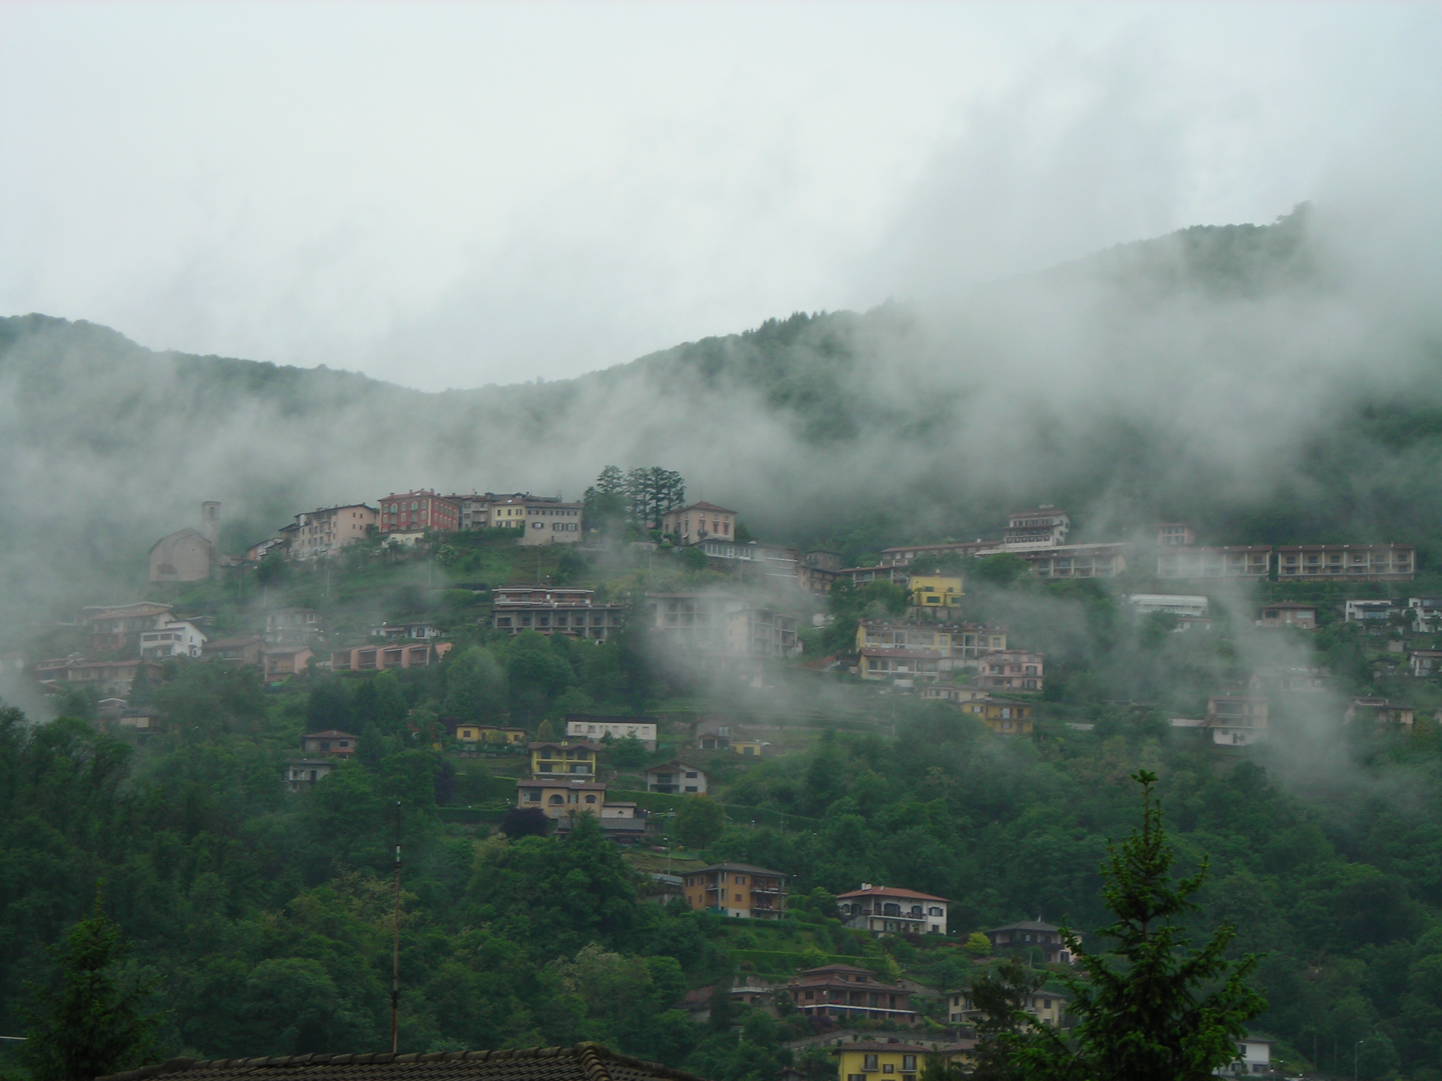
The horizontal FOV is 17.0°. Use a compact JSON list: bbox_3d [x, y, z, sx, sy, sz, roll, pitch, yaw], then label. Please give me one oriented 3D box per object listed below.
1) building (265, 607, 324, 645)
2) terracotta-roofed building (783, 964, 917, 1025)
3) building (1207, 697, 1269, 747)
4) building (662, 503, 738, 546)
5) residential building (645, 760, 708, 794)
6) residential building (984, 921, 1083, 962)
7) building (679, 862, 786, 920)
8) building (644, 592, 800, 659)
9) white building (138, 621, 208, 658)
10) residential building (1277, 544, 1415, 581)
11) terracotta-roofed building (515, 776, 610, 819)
[{"bbox_3d":[-95.270,19.500,1080.000,12.740,9.160,10.000,1,-10,-4],"label":"building"},{"bbox_3d":[19.620,69.540,740.000,11.000,9.350,20.000,-10,-14,43],"label":"terracotta-roofed building"},{"bbox_3d":[111.130,39.150,1040.000,12.500,11.760,10.500,0,-10,2],"label":"building"},{"bbox_3d":[-5.390,-3.820,1250.000,15.110,12.680,12.800,8,-13,-39],"label":"building"},{"bbox_3d":[-9.320,50.520,1015.000,13.000,6.870,11.000,0,-10,-2],"label":"residential building"},{"bbox_3d":[55.090,70.920,850.000,15.000,7.690,9.800,8,-13,-38],"label":"residential building"},{"bbox_3d":[2.150,58.090,800.000,14.630,9.720,10.400,8,-13,-39],"label":"building"},{"bbox_3d":[0.230,19.660,1070.000,31.800,14.510,14.000,4,-11,-20],"label":"building"},{"bbox_3d":[-121.340,22.300,1070.000,9.370,9.550,12.200,-7,-12,36],"label":"white building"},{"bbox_3d":[170.680,6.470,1320.000,37.000,11.590,11.000,-1,-10,6],"label":"residential building"},{"bbox_3d":[-30.050,48.760,910.000,15.940,8.250,10.000,1,-10,-8],"label":"terracotta-roofed building"}]

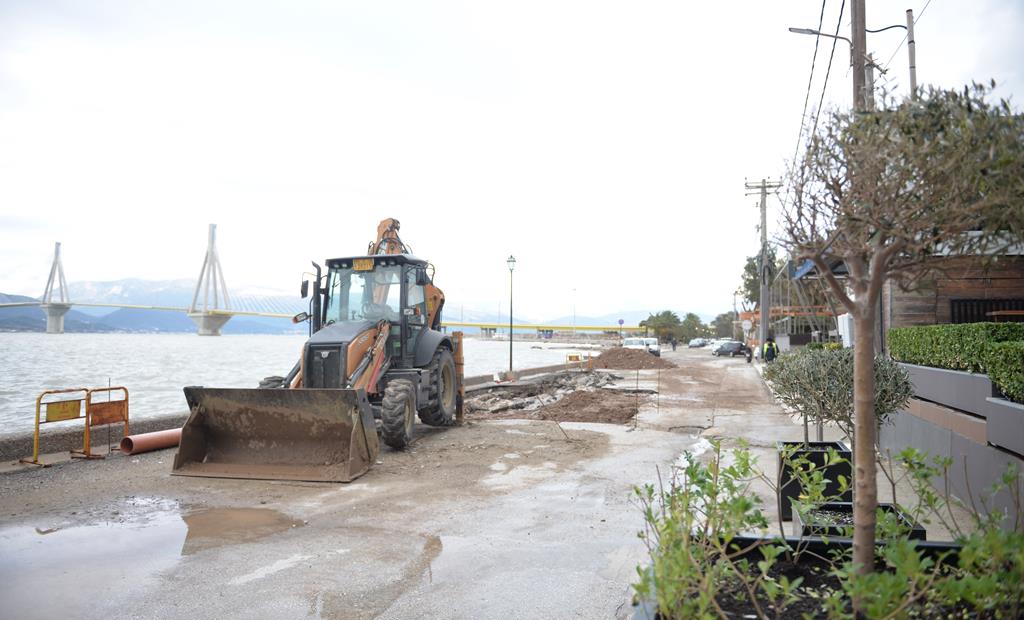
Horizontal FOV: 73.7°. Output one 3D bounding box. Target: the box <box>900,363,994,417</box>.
[{"bbox_3d":[4.942,0.827,7.545,0.460,0.380,3.188,0,-2,16],"label":"box"}]

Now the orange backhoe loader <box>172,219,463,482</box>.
[{"bbox_3d":[-2.511,0.153,10.948,2.320,3.900,5.750,0,-2,8],"label":"orange backhoe loader"}]

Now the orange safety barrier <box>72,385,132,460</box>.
[{"bbox_3d":[-5.613,1.543,9.540,0.520,0.930,0.740,0,-2,13],"label":"orange safety barrier"}]

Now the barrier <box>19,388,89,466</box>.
[{"bbox_3d":[-6.005,1.519,9.138,0.580,0.940,0.800,0,-2,16],"label":"barrier"}]

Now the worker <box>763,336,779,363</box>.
[{"bbox_3d":[9.454,1.849,24.967,0.580,1.760,0.420,0,-2,18],"label":"worker"}]

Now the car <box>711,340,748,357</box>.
[{"bbox_3d":[20.568,3.701,64.000,1.720,1.460,4.050,1,-2,-18],"label":"car"}]

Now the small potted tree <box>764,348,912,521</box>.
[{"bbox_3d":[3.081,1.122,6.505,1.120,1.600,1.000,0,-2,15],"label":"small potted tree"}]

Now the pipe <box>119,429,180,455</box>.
[{"bbox_3d":[-4.772,1.922,10.576,0.255,0.255,2.500,0,-2,24],"label":"pipe"}]

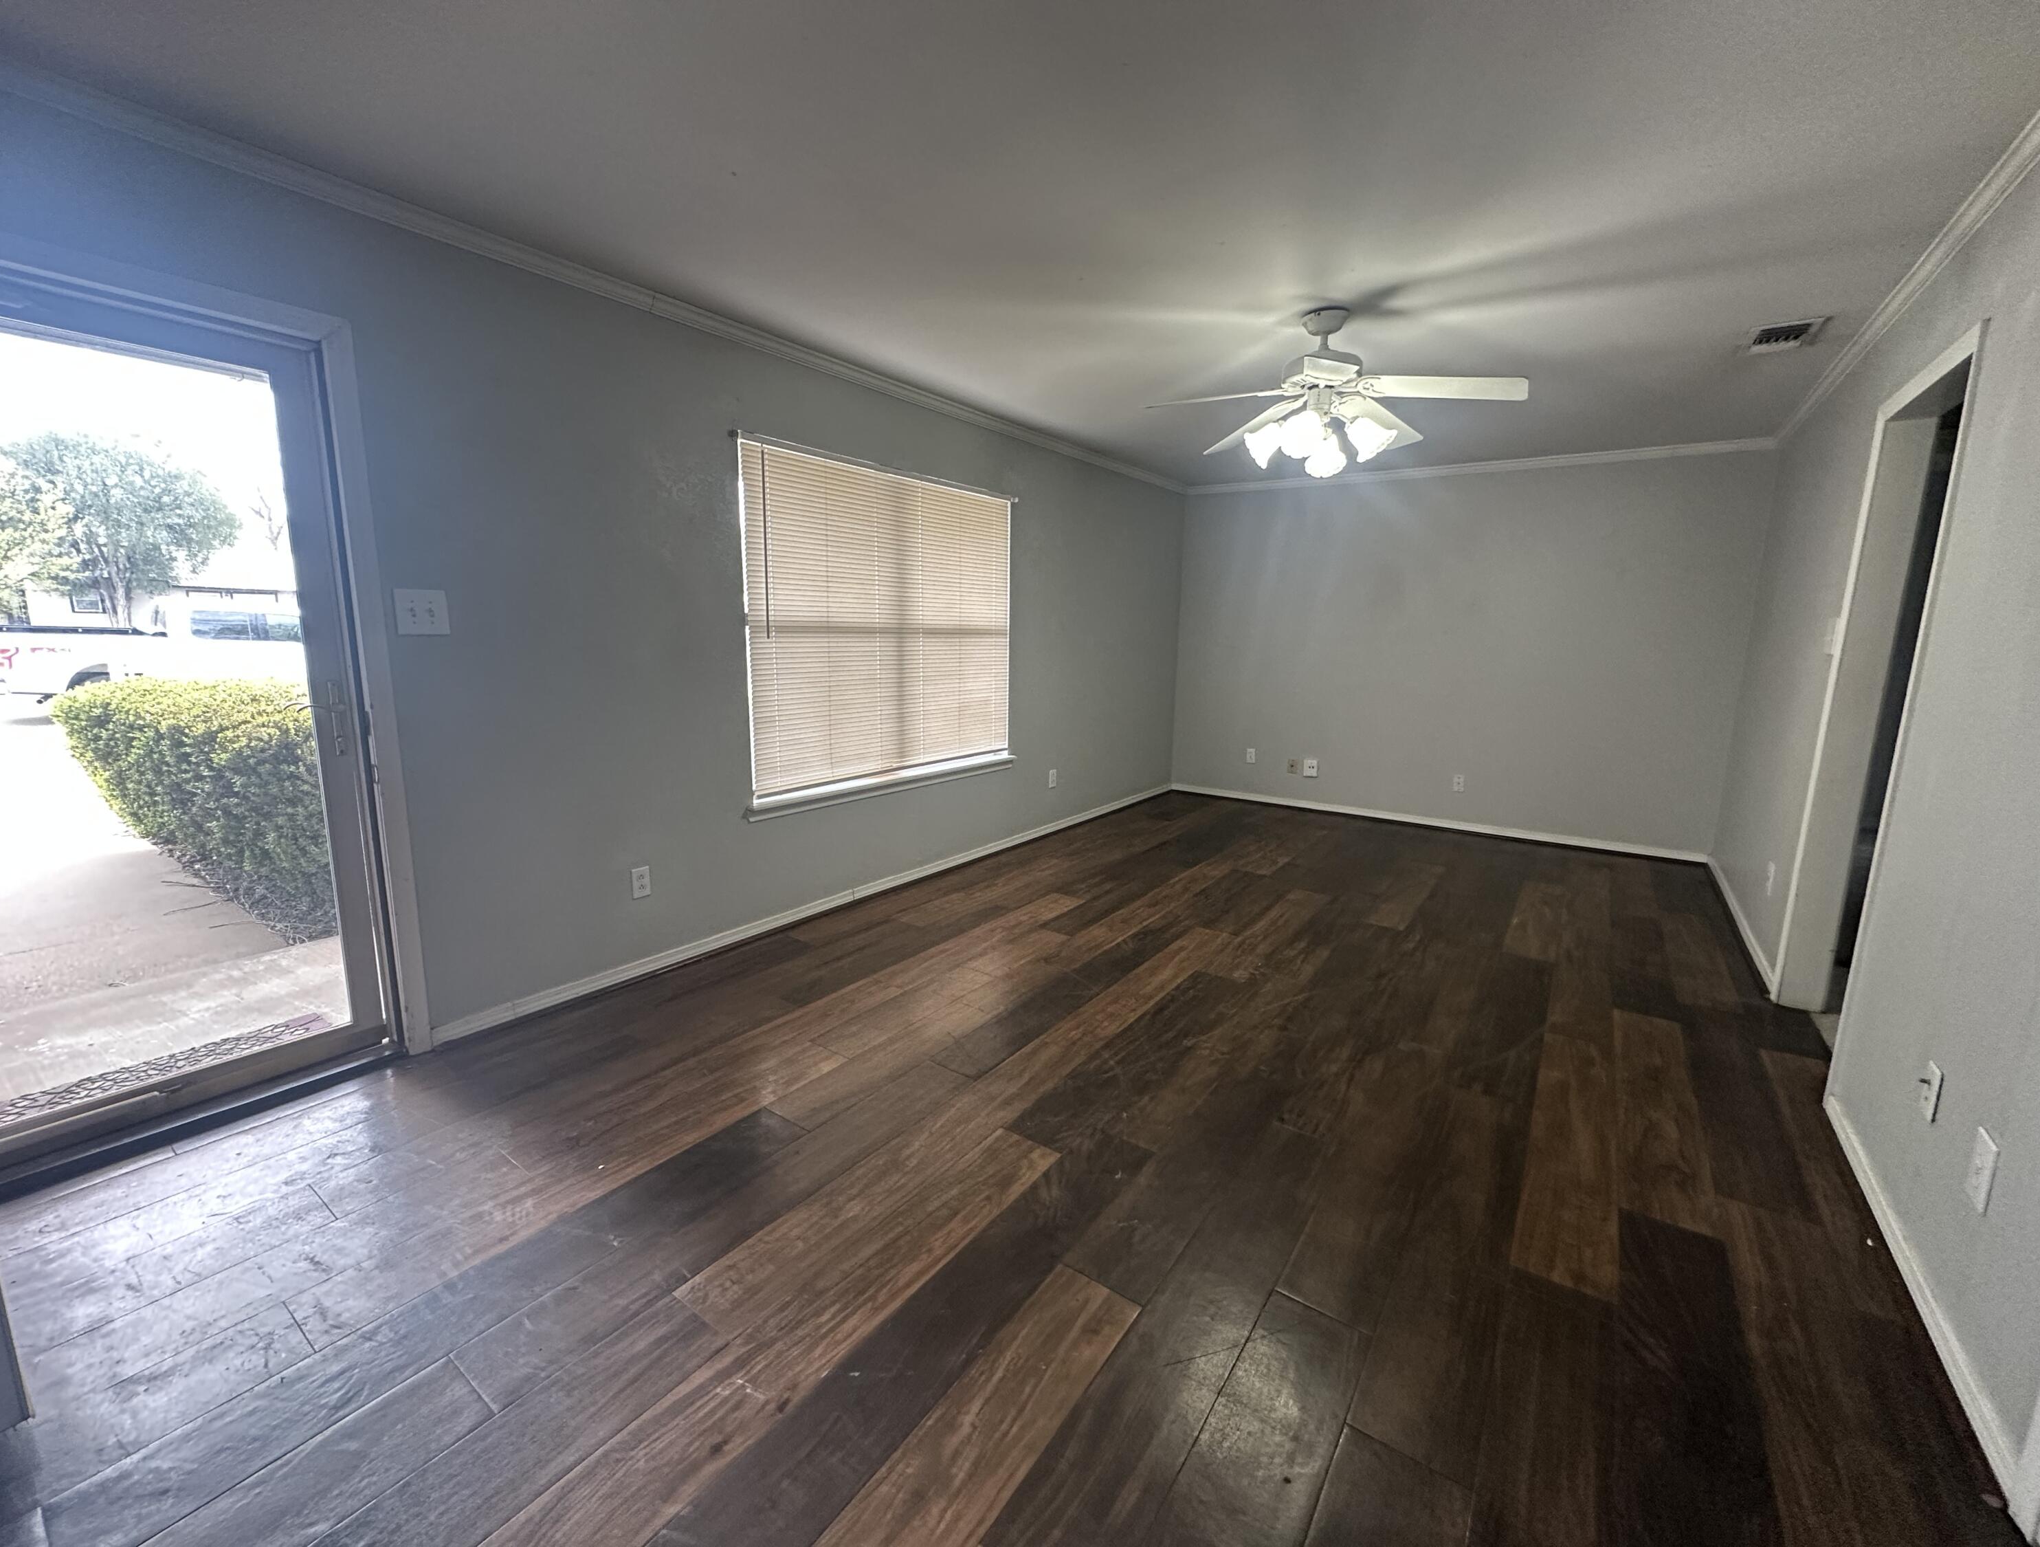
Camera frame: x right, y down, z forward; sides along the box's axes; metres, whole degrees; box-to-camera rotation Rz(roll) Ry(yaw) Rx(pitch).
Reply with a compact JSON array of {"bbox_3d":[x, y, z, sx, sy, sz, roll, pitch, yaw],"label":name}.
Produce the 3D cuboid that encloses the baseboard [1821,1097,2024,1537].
[{"bbox_3d":[1.922,1.026,1.832,0.016,0.056,1.365,8,12,34],"label":"baseboard"}]

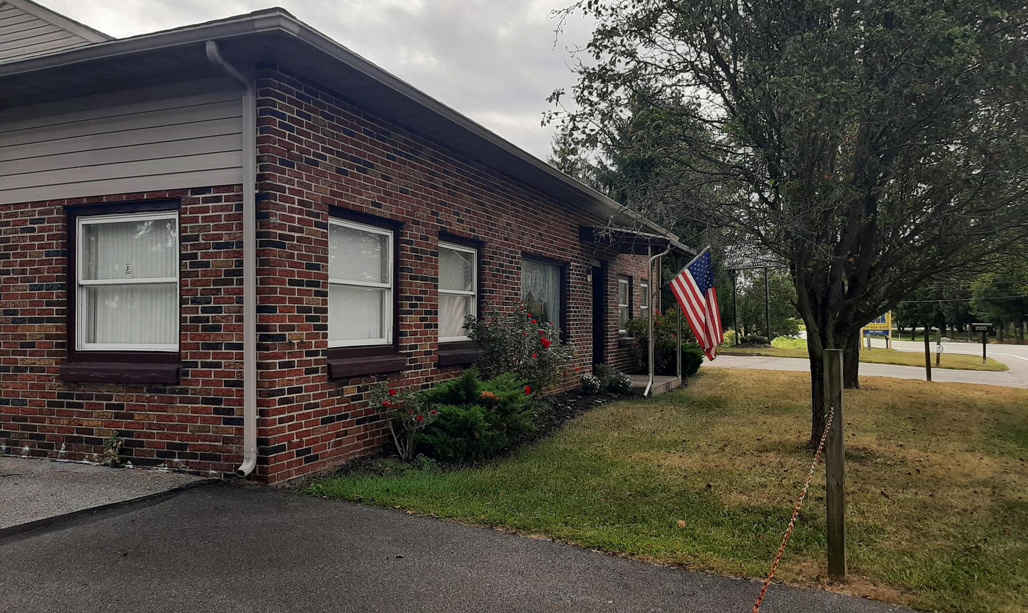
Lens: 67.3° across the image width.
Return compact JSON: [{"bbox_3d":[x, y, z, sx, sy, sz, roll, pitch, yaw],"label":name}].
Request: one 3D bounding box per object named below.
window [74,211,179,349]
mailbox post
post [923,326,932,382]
[{"bbox_3d":[-3.056,-0.187,6.159,1.095,1.085,0.090,-1,-1,22],"label":"window"},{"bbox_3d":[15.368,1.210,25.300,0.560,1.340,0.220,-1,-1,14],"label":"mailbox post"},{"bbox_3d":[8.365,0.954,15.600,0.093,1.120,0.093,-3,-1,26],"label":"post"}]

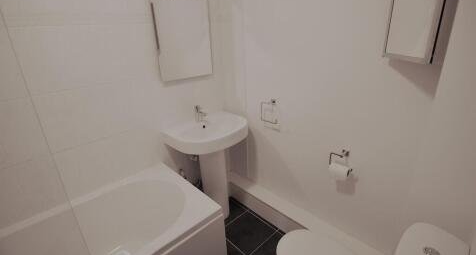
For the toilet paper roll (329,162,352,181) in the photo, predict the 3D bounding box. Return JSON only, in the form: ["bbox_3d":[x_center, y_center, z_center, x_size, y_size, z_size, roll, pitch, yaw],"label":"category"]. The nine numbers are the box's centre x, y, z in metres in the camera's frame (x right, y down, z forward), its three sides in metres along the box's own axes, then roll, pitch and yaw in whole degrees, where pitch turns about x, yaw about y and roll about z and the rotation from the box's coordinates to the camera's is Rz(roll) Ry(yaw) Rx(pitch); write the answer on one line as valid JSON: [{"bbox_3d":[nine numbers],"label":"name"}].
[{"bbox_3d":[0.598,0.251,1.240,0.090,0.090,0.100,-20,25,-38],"label":"toilet paper roll"}]

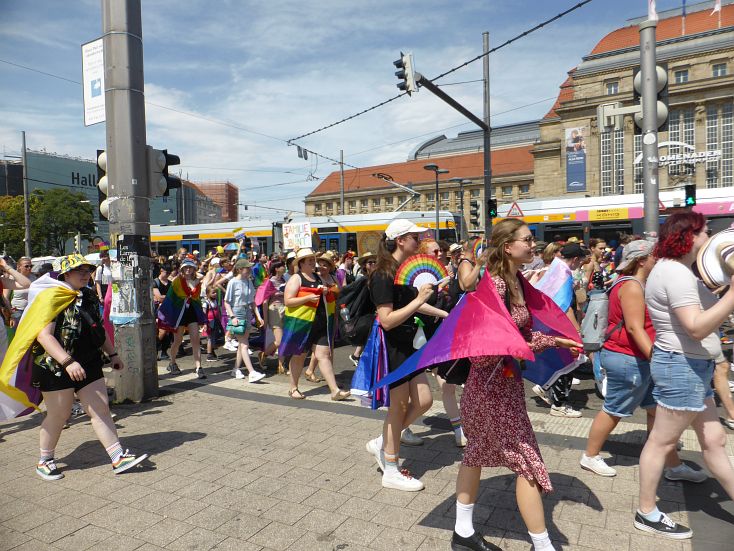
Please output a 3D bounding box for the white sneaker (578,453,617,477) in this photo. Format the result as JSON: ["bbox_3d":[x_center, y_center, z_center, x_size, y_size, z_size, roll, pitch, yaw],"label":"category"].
[{"bbox_3d":[1.579,1.302,3.480,0.255,0.110,0.098,10,5,16],"label":"white sneaker"}]

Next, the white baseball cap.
[{"bbox_3d":[0.269,-0.306,3.420,0.280,0.135,0.180,-7,1,2],"label":"white baseball cap"}]

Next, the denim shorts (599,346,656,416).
[{"bbox_3d":[1.791,0.729,3.500,0.380,0.450,0.400,-1,2,22],"label":"denim shorts"}]

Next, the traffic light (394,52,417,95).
[{"bbox_3d":[0.789,-4.087,10.300,0.360,0.800,0.300,-9,-1,22],"label":"traffic light"}]

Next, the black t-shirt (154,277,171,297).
[{"bbox_3d":[-3.222,0.334,8.100,0.440,0.600,0.260,-3,2,-38],"label":"black t-shirt"}]

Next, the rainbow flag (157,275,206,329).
[{"bbox_3d":[-2.514,0.380,6.900,0.680,0.720,0.400,-2,1,-14],"label":"rainbow flag"}]

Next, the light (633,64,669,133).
[{"bbox_3d":[2.343,-1.456,4.200,0.260,0.550,0.280,-1,2,26],"label":"light"}]

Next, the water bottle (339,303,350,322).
[{"bbox_3d":[-0.139,0.306,3.500,0.066,0.225,0.066,-11,2,22],"label":"water bottle"}]

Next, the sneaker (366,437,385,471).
[{"bbox_3d":[0.099,1.276,3.600,0.115,0.280,0.100,-43,-15,19],"label":"sneaker"}]

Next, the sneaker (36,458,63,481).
[{"bbox_3d":[-2.371,1.435,3.810,0.280,0.110,0.105,0,2,29],"label":"sneaker"}]

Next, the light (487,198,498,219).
[{"bbox_3d":[3.781,-2.005,15.300,0.260,0.550,0.300,0,2,30],"label":"light"}]

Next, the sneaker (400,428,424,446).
[{"bbox_3d":[0.349,1.314,4.130,0.260,0.110,0.100,-1,2,15],"label":"sneaker"}]

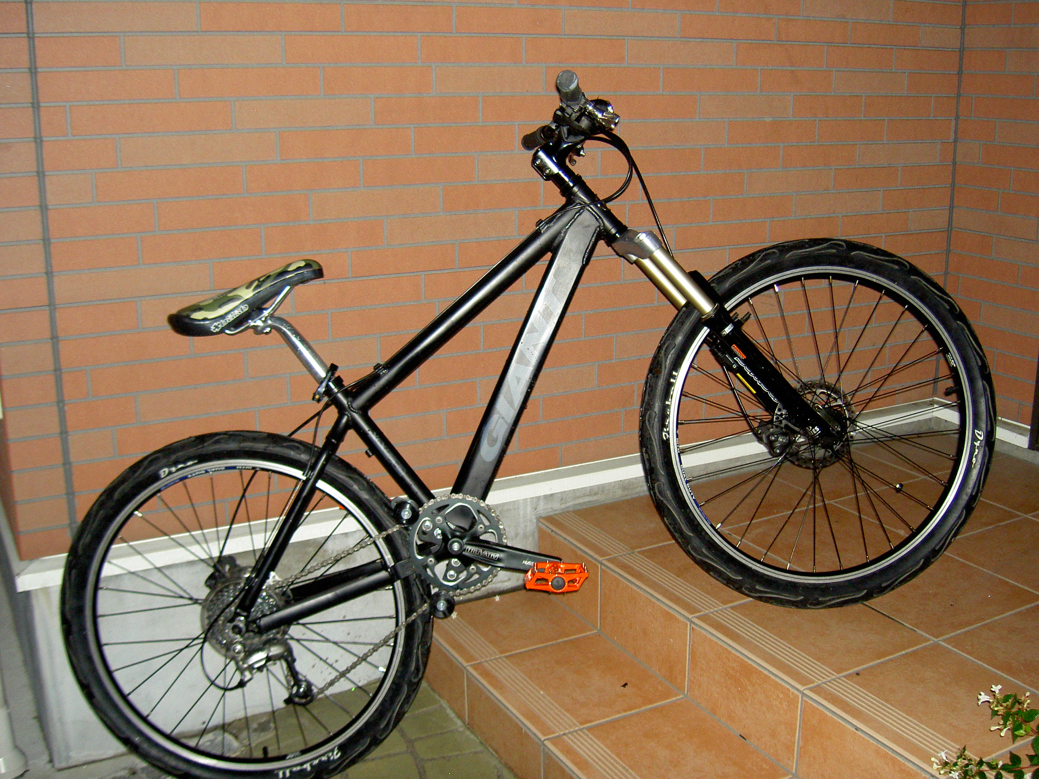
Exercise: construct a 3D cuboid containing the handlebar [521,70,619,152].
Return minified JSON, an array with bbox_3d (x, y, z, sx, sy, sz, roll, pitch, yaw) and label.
[{"bbox_3d":[0.075,-0.462,2.019,0.110,0.090,0.590,-14,5,-5],"label":"handlebar"}]

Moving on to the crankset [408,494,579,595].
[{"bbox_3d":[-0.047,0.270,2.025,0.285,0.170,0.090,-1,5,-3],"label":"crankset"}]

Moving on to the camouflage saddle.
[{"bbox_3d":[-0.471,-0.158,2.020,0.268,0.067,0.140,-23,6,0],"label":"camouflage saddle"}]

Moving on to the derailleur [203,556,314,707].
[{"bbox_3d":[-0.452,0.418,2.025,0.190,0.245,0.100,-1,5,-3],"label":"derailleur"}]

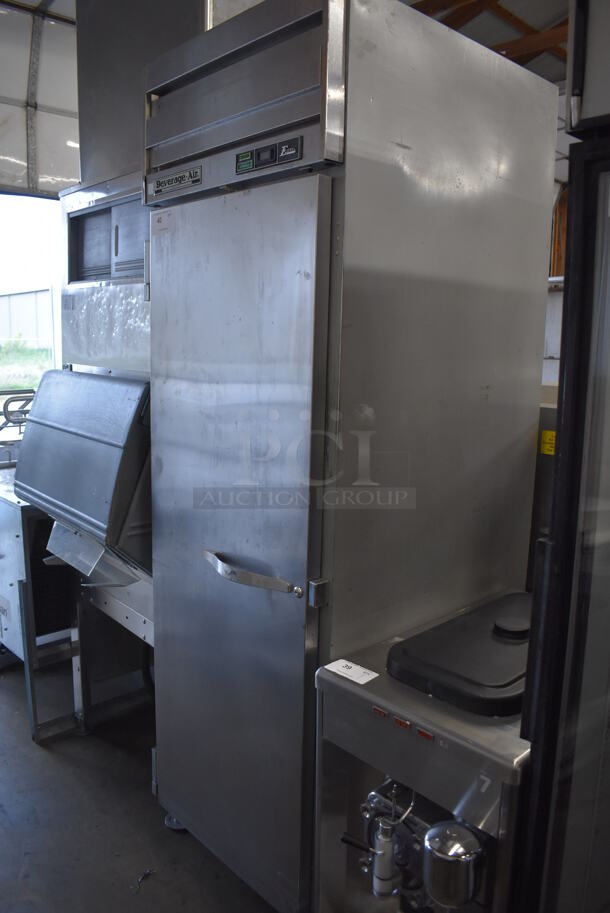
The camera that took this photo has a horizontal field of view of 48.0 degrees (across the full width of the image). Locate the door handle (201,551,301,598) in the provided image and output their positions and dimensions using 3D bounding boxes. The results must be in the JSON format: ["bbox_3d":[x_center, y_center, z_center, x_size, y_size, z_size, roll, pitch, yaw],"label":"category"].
[{"bbox_3d":[-0.153,0.271,1.607,0.050,0.042,0.365,-8,13,-42],"label":"door handle"}]

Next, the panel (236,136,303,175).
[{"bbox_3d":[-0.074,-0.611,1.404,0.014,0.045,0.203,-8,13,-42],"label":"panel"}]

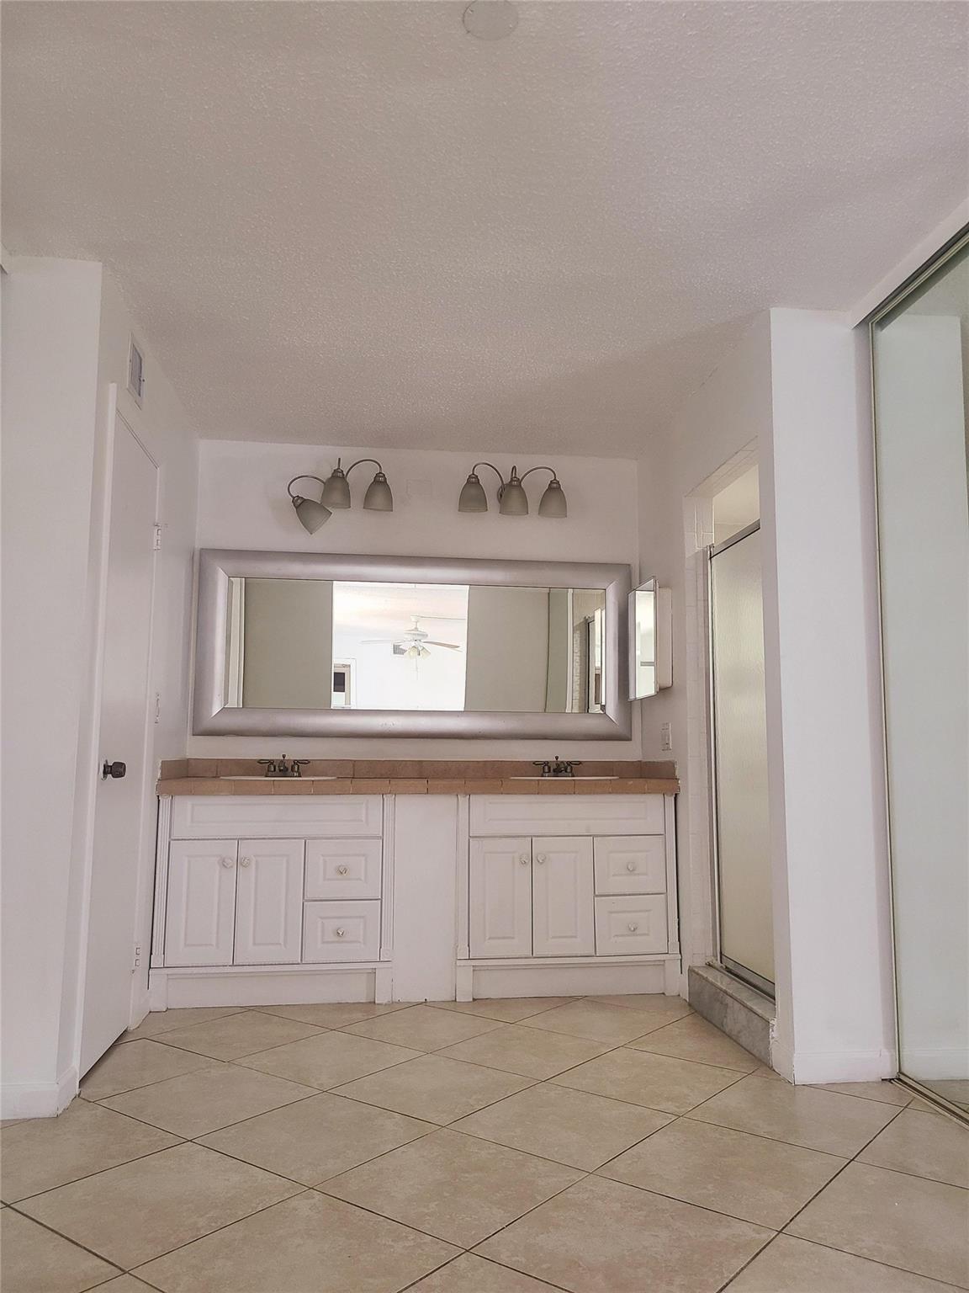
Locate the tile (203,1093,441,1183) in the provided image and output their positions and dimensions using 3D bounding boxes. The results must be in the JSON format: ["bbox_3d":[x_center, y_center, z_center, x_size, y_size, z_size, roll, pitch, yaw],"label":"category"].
[{"bbox_3d":[-0.429,1.264,2.507,0.457,0.010,0.457,-5,-8,38],"label":"tile"}]

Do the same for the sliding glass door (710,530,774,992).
[{"bbox_3d":[0.979,0.391,3.557,0.060,1.680,0.800,1,-7,-7],"label":"sliding glass door"}]

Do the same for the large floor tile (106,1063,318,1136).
[{"bbox_3d":[-0.789,1.302,2.800,0.455,0.010,0.455,-5,-8,38],"label":"large floor tile"}]

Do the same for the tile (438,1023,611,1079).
[{"bbox_3d":[0.138,1.343,3.220,0.457,0.010,0.457,-5,-8,38],"label":"tile"}]

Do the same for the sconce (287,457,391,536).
[{"bbox_3d":[-0.658,-0.680,4.455,0.475,0.363,0.200,1,-7,-7],"label":"sconce"}]

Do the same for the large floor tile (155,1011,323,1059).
[{"bbox_3d":[-0.864,1.375,3.439,0.455,0.010,0.455,-5,-8,38],"label":"large floor tile"}]

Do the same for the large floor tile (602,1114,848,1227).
[{"bbox_3d":[0.571,1.236,2.300,0.457,0.010,0.457,-5,-8,38],"label":"large floor tile"}]

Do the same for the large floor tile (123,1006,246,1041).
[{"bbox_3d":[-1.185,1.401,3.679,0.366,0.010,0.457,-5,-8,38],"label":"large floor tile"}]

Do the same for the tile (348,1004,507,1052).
[{"bbox_3d":[-0.220,1.381,3.513,0.455,0.010,0.455,-5,-8,38],"label":"tile"}]

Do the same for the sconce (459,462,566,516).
[{"bbox_3d":[0.126,-0.730,4.586,0.510,0.240,0.210,1,-7,-7],"label":"sconce"}]

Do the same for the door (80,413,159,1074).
[{"bbox_3d":[-1.230,0.299,3.255,0.040,2.030,0.610,1,-7,-7],"label":"door"}]

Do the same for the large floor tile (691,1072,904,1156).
[{"bbox_3d":[0.856,1.281,2.665,0.455,0.010,0.455,-5,-8,38],"label":"large floor tile"}]

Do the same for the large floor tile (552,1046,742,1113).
[{"bbox_3d":[0.496,1.310,2.938,0.457,0.010,0.457,-5,-8,38],"label":"large floor tile"}]

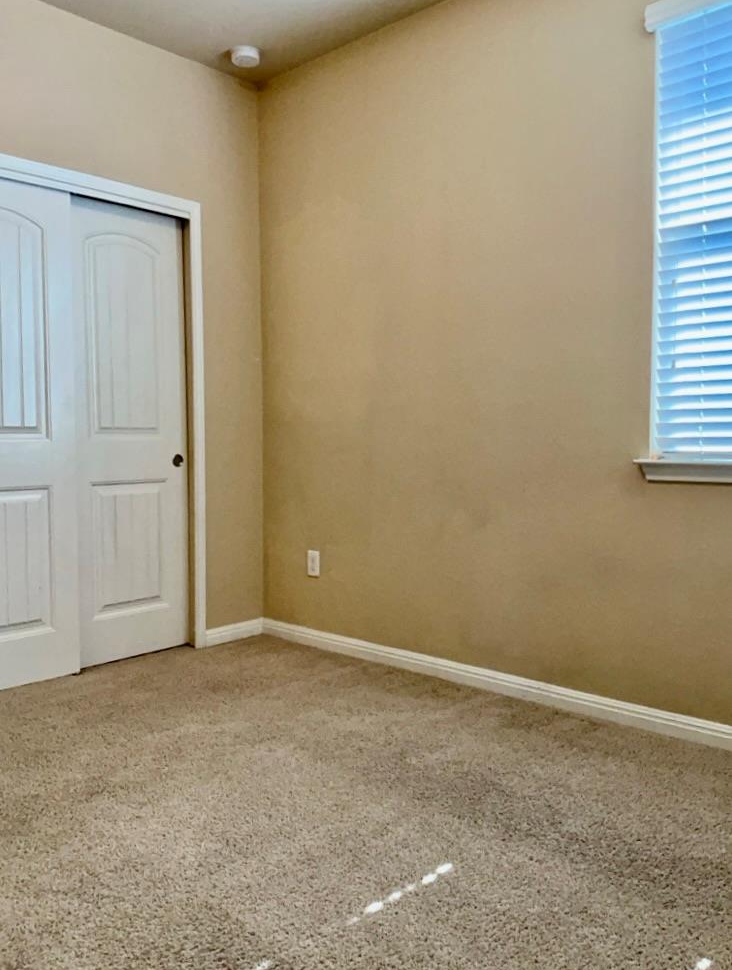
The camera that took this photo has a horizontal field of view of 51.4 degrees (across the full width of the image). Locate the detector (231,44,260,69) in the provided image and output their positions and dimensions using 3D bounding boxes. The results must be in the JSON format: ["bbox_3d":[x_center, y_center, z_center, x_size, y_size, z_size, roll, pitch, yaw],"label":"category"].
[{"bbox_3d":[-0.537,-1.910,3.402,0.125,0.046,0.125,0,3,0],"label":"detector"}]

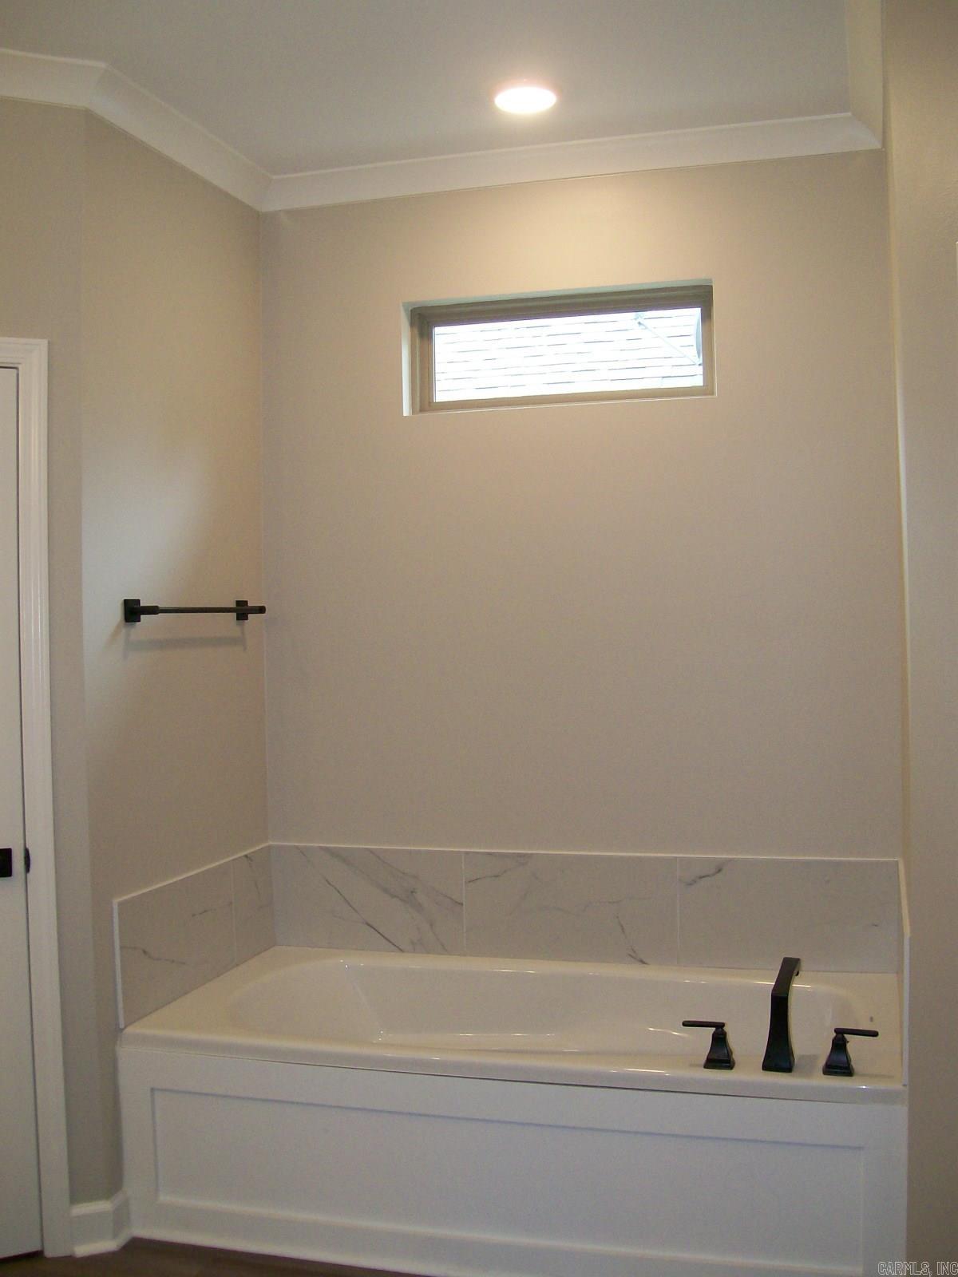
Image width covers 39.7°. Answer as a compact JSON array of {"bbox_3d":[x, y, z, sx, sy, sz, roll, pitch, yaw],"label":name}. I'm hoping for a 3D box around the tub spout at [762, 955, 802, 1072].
[{"bbox_3d":[0.660,0.812,2.883,0.065,0.187,0.232,-1,0,19],"label":"tub spout"}]

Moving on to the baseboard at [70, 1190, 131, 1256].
[{"bbox_3d":[-0.888,1.372,3.123,0.133,0.126,0.074,-1,0,-18],"label":"baseboard"}]

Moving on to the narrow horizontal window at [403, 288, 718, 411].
[{"bbox_3d":[0.228,-0.829,3.834,0.893,0.317,0.079,-1,0,15],"label":"narrow horizontal window"}]

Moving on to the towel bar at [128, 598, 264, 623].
[{"bbox_3d":[-0.731,-0.073,3.510,0.071,0.056,0.675,-1,0,15],"label":"towel bar"}]

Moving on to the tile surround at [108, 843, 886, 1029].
[{"bbox_3d":[0.131,0.763,3.345,1.803,0.301,0.896,-1,0,15],"label":"tile surround"}]

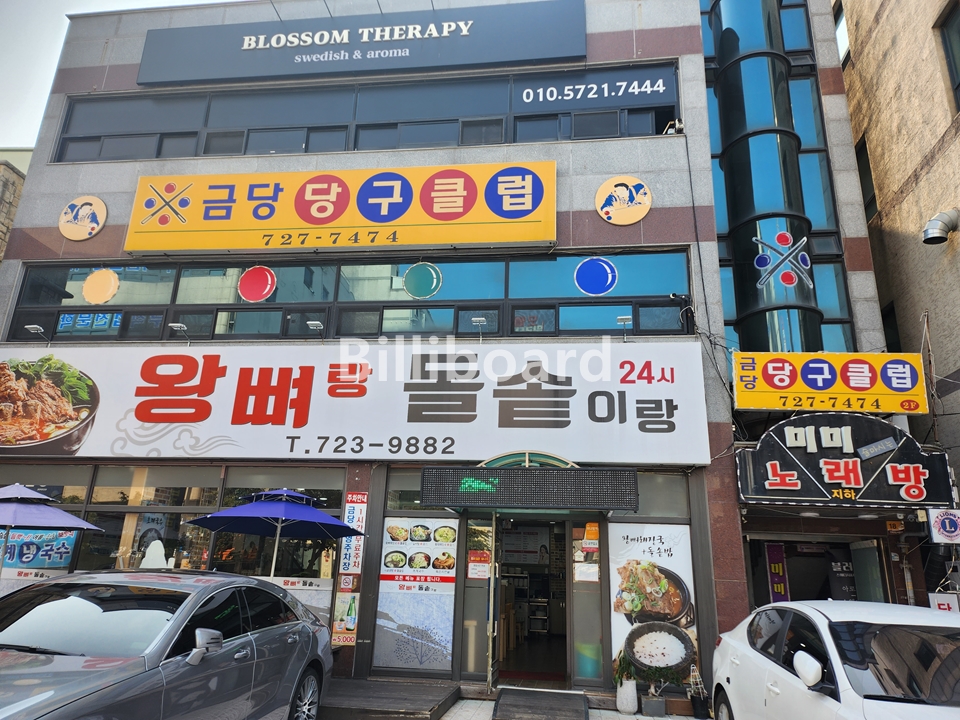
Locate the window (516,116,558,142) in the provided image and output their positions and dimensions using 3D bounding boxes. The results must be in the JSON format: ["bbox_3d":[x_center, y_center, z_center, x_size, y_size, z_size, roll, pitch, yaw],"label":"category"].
[{"bbox_3d":[0.935,-3.747,10.819,0.675,0.414,0.060,0,-17,7],"label":"window"}]

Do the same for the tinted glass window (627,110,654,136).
[{"bbox_3d":[2.586,-3.785,10.635,0.437,0.494,0.070,0,-18,7],"label":"tinted glass window"}]

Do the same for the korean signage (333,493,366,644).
[{"bbox_3d":[-1.739,2.785,8.969,0.304,1.971,0.030,0,-17,7],"label":"korean signage"}]

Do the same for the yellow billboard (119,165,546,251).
[{"bbox_3d":[-2.324,-2.442,10.833,7.100,1.400,0.200,0,-18,7],"label":"yellow billboard"}]

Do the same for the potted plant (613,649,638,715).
[{"bbox_3d":[1.731,3.825,7.913,0.270,0.650,0.270,0,-18,7],"label":"potted plant"}]

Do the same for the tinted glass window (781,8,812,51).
[{"bbox_3d":[5.733,-6.019,12.122,0.494,0.945,0.080,0,-18,7],"label":"tinted glass window"}]

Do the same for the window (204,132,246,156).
[{"bbox_3d":[-4.529,-3.831,11.791,0.681,0.456,0.050,0,-18,7],"label":"window"}]

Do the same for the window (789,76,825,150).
[{"bbox_3d":[5.207,-3.928,10.587,0.387,1.260,0.050,0,-18,7],"label":"window"}]

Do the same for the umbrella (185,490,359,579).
[{"bbox_3d":[-2.367,2.643,7.578,2.050,2.329,2.050,0,-18,7],"label":"umbrella"}]

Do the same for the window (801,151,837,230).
[{"bbox_3d":[4.719,-2.363,9.313,0.387,1.206,0.080,0,-16,7],"label":"window"}]

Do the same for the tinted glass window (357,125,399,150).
[{"bbox_3d":[-1.577,-3.424,10.246,0.660,0.441,0.080,0,-16,7],"label":"tinted glass window"}]

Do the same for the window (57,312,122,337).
[{"bbox_3d":[-5.821,-0.537,9.910,1.010,0.394,0.080,0,-16,7],"label":"window"}]

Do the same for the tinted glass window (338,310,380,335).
[{"bbox_3d":[-1.701,-0.531,9.401,0.593,0.359,0.080,0,-16,7],"label":"tinted glass window"}]

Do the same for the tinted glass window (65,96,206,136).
[{"bbox_3d":[-6.134,-4.372,11.901,2.653,0.726,0.050,0,-17,7],"label":"tinted glass window"}]

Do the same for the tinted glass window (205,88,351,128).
[{"bbox_3d":[-3.576,-4.507,11.913,2.671,0.669,0.050,0,-18,7],"label":"tinted glass window"}]

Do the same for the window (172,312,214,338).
[{"bbox_3d":[-4.165,-0.513,9.699,0.620,0.420,0.080,0,-16,7],"label":"window"}]

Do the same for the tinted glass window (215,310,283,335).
[{"bbox_3d":[-3.335,-0.542,9.606,1.000,0.375,0.080,0,-16,7],"label":"tinted glass window"}]

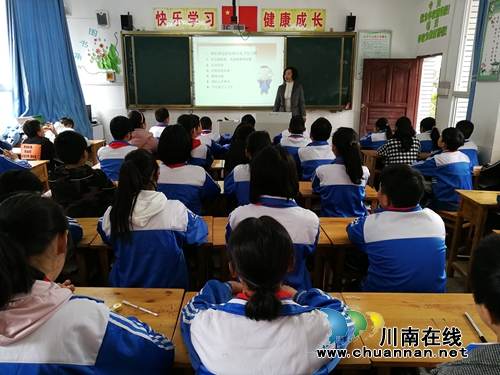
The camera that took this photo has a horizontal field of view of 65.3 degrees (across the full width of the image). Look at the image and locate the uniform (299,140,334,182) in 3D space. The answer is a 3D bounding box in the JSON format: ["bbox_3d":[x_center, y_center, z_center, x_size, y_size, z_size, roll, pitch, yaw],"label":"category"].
[{"bbox_3d":[0.669,-0.174,3.775,0.420,0.560,0.360,1,14,2],"label":"uniform"}]

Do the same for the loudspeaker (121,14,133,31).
[{"bbox_3d":[-2.075,-2.805,6.606,0.150,0.260,0.160,2,15,6],"label":"loudspeaker"}]

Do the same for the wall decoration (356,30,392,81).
[{"bbox_3d":[2.203,-2.322,6.876,0.596,0.829,0.025,0,14,-1],"label":"wall decoration"}]

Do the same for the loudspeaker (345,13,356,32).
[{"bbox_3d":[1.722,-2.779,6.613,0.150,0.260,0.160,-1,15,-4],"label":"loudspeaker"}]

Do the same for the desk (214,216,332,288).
[{"bbox_3d":[0.110,0.591,2.229,0.605,0.740,0.415,0,15,0],"label":"desk"}]

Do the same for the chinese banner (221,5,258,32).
[{"bbox_3d":[-0.171,-2.885,6.687,0.618,0.407,0.015,0,14,-1],"label":"chinese banner"}]

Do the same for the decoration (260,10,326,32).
[{"bbox_3d":[0.748,-2.845,6.668,1.100,0.360,0.015,0,15,0],"label":"decoration"}]

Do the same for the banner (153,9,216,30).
[{"bbox_3d":[-1.095,-2.874,6.667,1.109,0.363,0.020,0,14,-1],"label":"banner"}]

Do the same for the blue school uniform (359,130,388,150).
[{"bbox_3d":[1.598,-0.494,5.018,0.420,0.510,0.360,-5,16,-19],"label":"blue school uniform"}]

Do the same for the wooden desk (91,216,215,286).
[{"bbox_3d":[-0.491,0.588,2.228,0.605,0.740,0.415,0,15,0],"label":"wooden desk"}]

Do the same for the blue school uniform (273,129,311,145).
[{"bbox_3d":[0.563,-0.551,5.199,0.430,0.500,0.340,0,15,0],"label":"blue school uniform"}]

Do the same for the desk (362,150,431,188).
[{"bbox_3d":[1.748,-0.061,4.796,0.620,0.710,0.420,0,14,-1],"label":"desk"}]

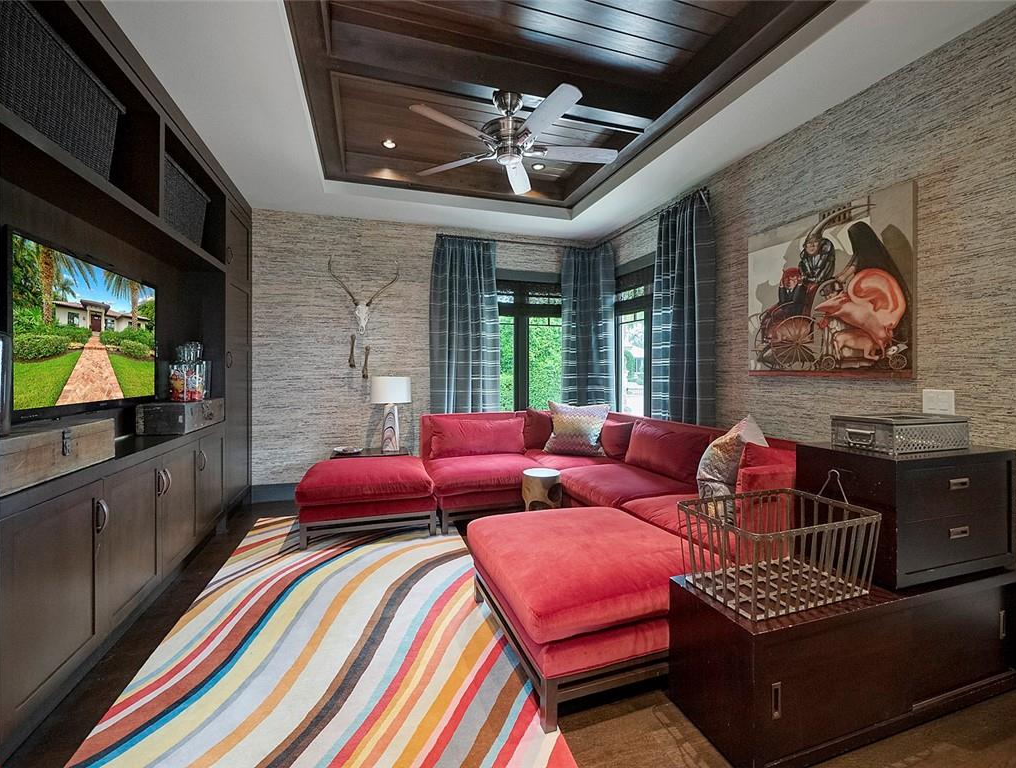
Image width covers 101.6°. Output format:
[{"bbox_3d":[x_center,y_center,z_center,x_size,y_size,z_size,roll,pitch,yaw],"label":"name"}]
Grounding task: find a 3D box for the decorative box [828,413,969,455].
[{"bbox_3d":[1.750,0.216,1.856,0.503,0.138,0.242,0,1,-18],"label":"decorative box"}]

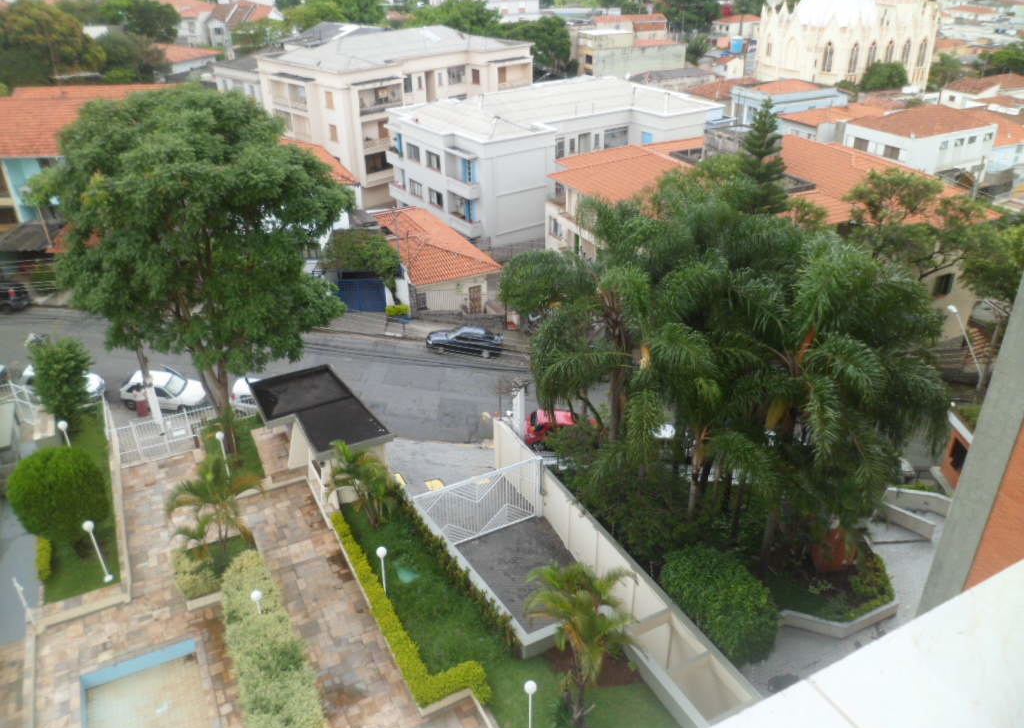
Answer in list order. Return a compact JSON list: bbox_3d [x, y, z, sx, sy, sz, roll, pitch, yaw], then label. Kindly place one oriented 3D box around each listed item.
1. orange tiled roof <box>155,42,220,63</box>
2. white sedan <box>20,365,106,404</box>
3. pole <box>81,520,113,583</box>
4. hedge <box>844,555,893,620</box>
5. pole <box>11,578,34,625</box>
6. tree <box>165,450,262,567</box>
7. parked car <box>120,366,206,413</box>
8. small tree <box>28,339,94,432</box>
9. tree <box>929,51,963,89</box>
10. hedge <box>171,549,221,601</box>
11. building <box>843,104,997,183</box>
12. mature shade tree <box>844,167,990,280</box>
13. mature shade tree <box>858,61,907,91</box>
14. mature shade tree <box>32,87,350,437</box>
[{"bbox_3d":[-41.348,-39.692,98.000,8.500,1.800,8.500,-16,31,-23],"label":"orange tiled roof"},{"bbox_3d":[-21.599,0.995,37.334,3.950,1.420,1.650,6,28,-1],"label":"white sedan"},{"bbox_3d":[-13.479,6.078,24.959,0.330,2.467,0.330,-2,29,0],"label":"pole"},{"bbox_3d":[11.726,7.428,25.747,2.500,0.800,1.750,-15,31,-23],"label":"hedge"},{"bbox_3d":[-14.962,7.237,23.544,0.180,1.891,0.180,-2,29,0],"label":"pole"},{"bbox_3d":[-9.753,5.108,25.272,2.900,3.400,2.800,-1,29,0],"label":"tree"},{"bbox_3d":[-16.635,1.271,36.625,3.800,1.420,1.620,5,29,-1],"label":"parked car"},{"bbox_3d":[-19.315,0.941,32.668,2.500,4.000,2.400,-1,29,0],"label":"small tree"},{"bbox_3d":[81.796,-55.491,146.786,6.500,7.395,6.500,13,32,24],"label":"tree"},{"bbox_3d":[-10.329,6.837,25.369,1.400,0.750,1.900,-15,32,-24],"label":"hedge"},{"bbox_3d":[49.754,-27.293,94.538,14.800,8.300,9.800,-14,31,-22],"label":"building"},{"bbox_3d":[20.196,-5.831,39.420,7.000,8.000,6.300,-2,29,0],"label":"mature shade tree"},{"bbox_3d":[68.861,-52.624,142.956,8.600,6.800,8.000,-1,29,0],"label":"mature shade tree"},{"bbox_3d":[-10.757,-2.488,28.455,10.200,14.600,9.800,-1,29,0],"label":"mature shade tree"}]

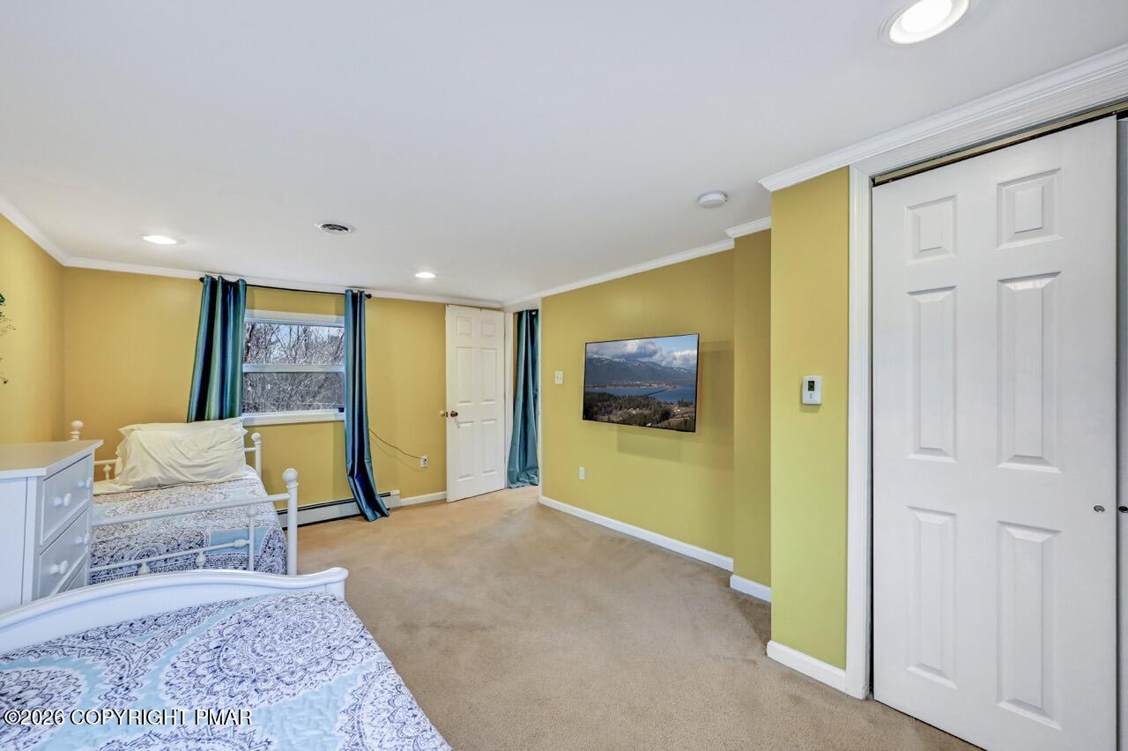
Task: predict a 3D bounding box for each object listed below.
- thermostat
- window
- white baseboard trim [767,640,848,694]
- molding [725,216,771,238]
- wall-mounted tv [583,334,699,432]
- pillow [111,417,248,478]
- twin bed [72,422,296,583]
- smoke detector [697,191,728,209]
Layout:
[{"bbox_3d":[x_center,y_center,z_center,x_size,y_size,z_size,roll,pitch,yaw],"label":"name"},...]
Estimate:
[{"bbox_3d":[1.061,0.064,1.870,0.028,0.121,0.074,0,0,-38],"label":"thermostat"},{"bbox_3d":[-2.412,-0.063,3.969,0.870,0.985,0.100,0,0,-38],"label":"window"},{"bbox_3d":[1.040,1.251,1.900,0.017,0.088,0.330,0,0,-38],"label":"white baseboard trim"},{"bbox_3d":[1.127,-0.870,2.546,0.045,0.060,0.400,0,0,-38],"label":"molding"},{"bbox_3d":[0.556,0.057,3.454,0.060,0.680,1.180,0,0,-38],"label":"wall-mounted tv"},{"bbox_3d":[-2.790,0.555,3.209,0.690,0.400,0.190,0,-15,-38],"label":"pillow"},{"bbox_3d":[-2.382,0.816,2.638,1.090,1.010,1.940,0,0,-38],"label":"twin bed"},{"bbox_3d":[0.750,-0.885,2.207,0.145,0.040,0.145,0,0,0],"label":"smoke detector"}]

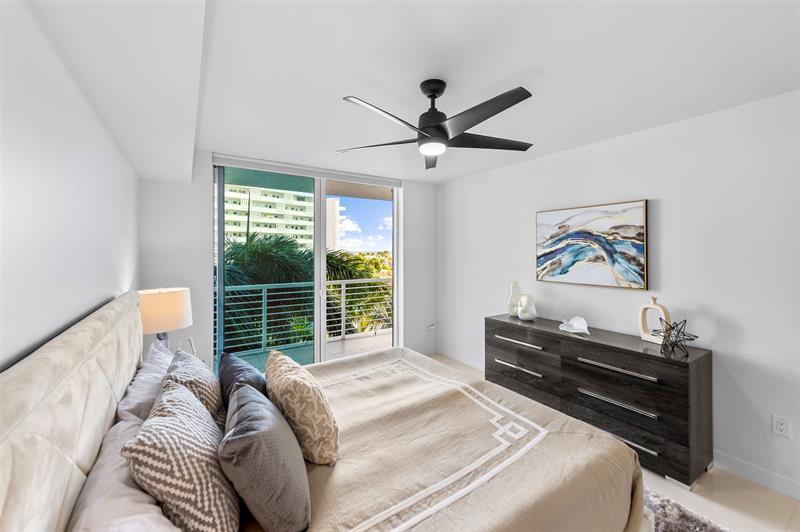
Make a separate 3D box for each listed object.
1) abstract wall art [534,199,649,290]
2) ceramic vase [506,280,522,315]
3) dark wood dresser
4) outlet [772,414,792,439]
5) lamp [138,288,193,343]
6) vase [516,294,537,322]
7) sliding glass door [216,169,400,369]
[{"bbox_3d":[1.735,-0.188,2.916,0.045,0.722,0.942,-2,3,-35],"label":"abstract wall art"},{"bbox_3d":[1.258,0.359,3.401,0.120,0.375,0.140,-2,3,-35],"label":"ceramic vase"},{"bbox_3d":[1.574,0.997,2.798,0.448,0.827,1.658,-2,3,-35],"label":"dark wood dresser"},{"bbox_3d":[2.434,1.025,1.984,0.010,0.120,0.077,-2,3,-35],"label":"outlet"},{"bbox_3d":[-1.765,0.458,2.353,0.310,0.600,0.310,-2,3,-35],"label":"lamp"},{"bbox_3d":[1.332,0.435,3.260,0.135,0.265,0.160,-2,3,-35],"label":"vase"},{"bbox_3d":[-0.913,0.157,3.725,2.200,2.410,0.120,-2,3,-35],"label":"sliding glass door"}]

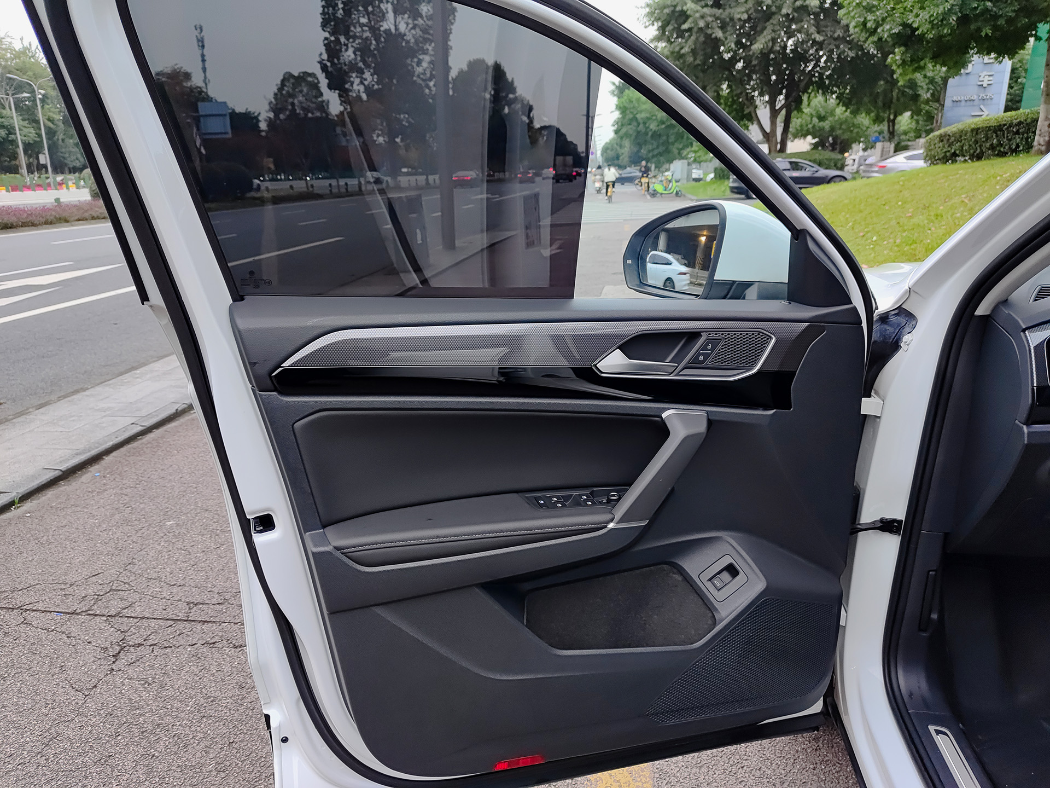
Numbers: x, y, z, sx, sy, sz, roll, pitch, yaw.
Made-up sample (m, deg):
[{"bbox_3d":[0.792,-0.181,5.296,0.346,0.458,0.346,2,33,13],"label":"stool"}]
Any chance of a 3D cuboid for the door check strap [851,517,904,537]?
[{"bbox_3d":[0.651,0.247,1.356,0.115,0.027,0.026,-6,18,-19],"label":"door check strap"}]

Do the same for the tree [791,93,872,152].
[{"bbox_3d":[17.532,-14.576,41.548,5.200,4.880,5.200,0,17,0],"label":"tree"}]

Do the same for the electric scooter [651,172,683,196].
[{"bbox_3d":[6.589,-9.788,34.000,1.580,1.100,0.660,0,17,0],"label":"electric scooter"}]

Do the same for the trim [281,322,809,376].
[{"bbox_3d":[0.053,-0.065,1.062,0.765,0.070,0.040,-1,17,-12],"label":"trim"}]

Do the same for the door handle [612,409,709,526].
[{"bbox_3d":[0.205,0.114,1.098,0.072,0.200,0.065,23,11,-18],"label":"door handle"}]

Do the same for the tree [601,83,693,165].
[{"bbox_3d":[10.242,-20.838,58.452,8.000,8.040,8.000,0,17,0],"label":"tree"}]

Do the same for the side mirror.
[{"bbox_3d":[0.339,-0.263,1.317,0.170,0.175,0.245,-10,20,-30],"label":"side mirror"}]

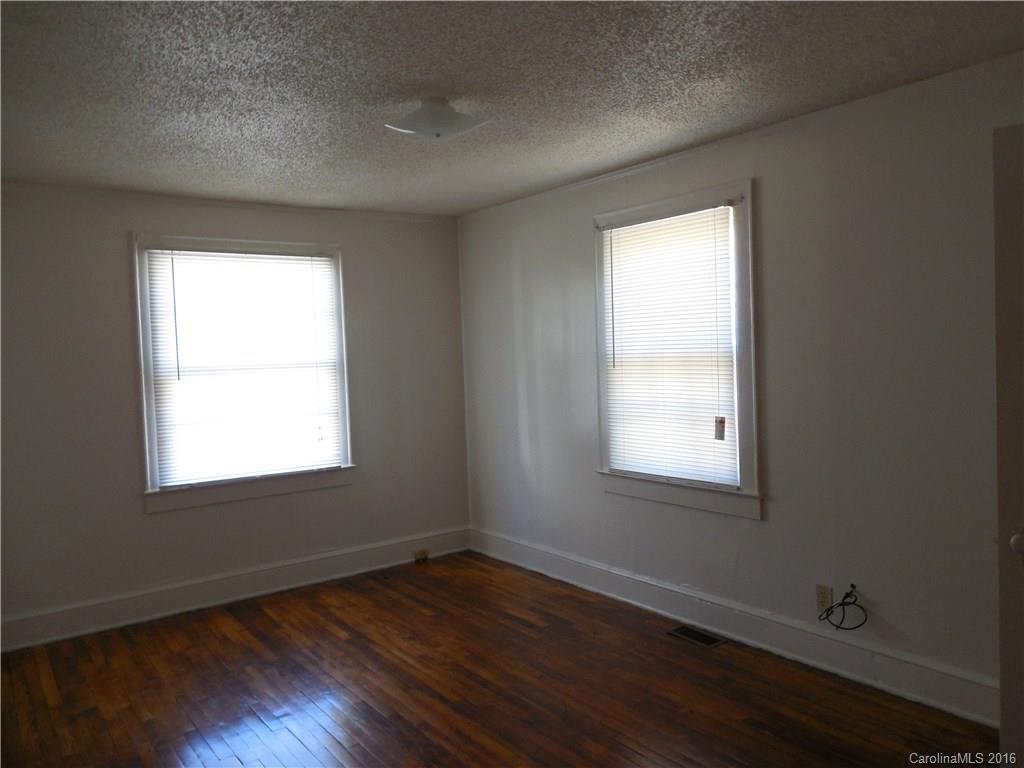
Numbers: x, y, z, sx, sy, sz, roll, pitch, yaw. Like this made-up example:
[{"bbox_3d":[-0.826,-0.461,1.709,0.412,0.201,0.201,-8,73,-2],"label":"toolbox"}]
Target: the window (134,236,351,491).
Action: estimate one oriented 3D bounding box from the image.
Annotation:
[{"bbox_3d":[-1.616,-0.151,4.575,1.250,1.460,0.100,-4,3,-37],"label":"window"}]

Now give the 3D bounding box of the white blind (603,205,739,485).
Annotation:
[{"bbox_3d":[0.821,-0.184,3.920,0.050,1.380,0.890,-4,3,-37],"label":"white blind"}]

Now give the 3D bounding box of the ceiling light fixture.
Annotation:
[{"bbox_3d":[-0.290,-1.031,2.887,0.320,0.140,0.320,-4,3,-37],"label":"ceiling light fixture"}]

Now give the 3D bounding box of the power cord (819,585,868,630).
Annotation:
[{"bbox_3d":[1.407,0.963,3.152,0.070,0.190,0.190,-4,3,-37],"label":"power cord"}]

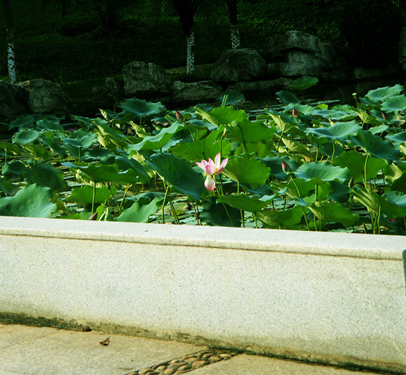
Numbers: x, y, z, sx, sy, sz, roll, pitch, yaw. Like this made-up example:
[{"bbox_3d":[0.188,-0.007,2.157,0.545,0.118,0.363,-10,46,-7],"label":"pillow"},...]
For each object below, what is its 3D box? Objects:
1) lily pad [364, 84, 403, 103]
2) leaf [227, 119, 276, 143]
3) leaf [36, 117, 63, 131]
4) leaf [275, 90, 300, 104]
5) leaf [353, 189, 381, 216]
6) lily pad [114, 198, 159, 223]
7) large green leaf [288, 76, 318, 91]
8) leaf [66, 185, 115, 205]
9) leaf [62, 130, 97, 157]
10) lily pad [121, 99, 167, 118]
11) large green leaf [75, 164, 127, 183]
[{"bbox_3d":[1.831,-0.953,17.139,0.398,0.145,0.378,-7,7,0],"label":"lily pad"},{"bbox_3d":[0.423,-0.499,15.051,0.436,0.195,0.327,-7,7,0],"label":"leaf"},{"bbox_3d":[-1.865,-0.777,20.528,0.333,0.139,0.317,-7,7,0],"label":"leaf"},{"bbox_3d":[0.965,-1.028,19.300,0.266,0.063,0.253,15,20,0],"label":"leaf"},{"bbox_3d":[0.984,0.090,10.173,0.177,0.152,0.212,-7,7,0],"label":"leaf"},{"bbox_3d":[-0.388,0.148,10.000,0.260,0.124,0.260,-7,7,-2],"label":"lily pad"},{"bbox_3d":[1.242,-1.299,21.102,0.367,0.141,0.349,-7,7,0],"label":"large green leaf"},{"bbox_3d":[-0.854,0.053,12.716,0.354,0.120,0.265,-7,7,0],"label":"leaf"},{"bbox_3d":[-1.191,-0.424,16.300,0.335,0.139,0.318,-7,21,0],"label":"leaf"},{"bbox_3d":[-0.680,-0.888,19.000,0.512,0.102,0.487,3,17,0],"label":"lily pad"},{"bbox_3d":[-0.826,-0.112,13.482,0.407,0.105,0.346,-7,7,0],"label":"large green leaf"}]

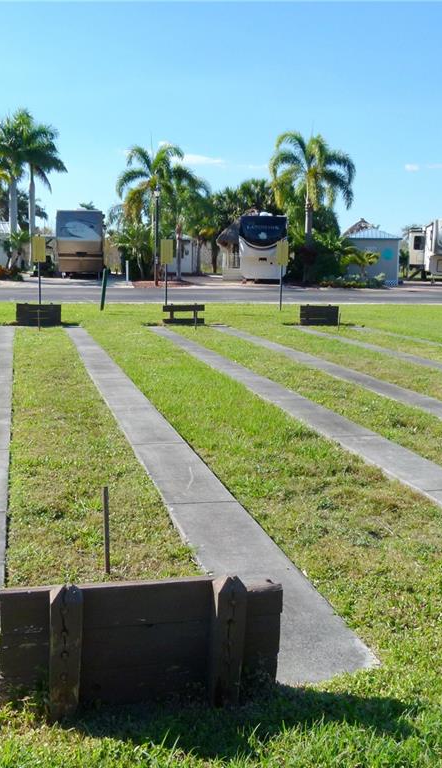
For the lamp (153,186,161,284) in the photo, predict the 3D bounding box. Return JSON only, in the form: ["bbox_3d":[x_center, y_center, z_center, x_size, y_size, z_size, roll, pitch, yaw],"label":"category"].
[{"bbox_3d":[-3.017,-6.998,36.620,0.380,4.679,0.380,-1,10,-15],"label":"lamp"}]

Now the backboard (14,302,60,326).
[{"bbox_3d":[-3.746,-1.437,15.808,0.940,0.490,0.130,-1,10,-15],"label":"backboard"}]

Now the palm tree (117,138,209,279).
[{"bbox_3d":[-3.153,-9.062,40.700,4.800,7.100,4.500,1,10,0],"label":"palm tree"}]

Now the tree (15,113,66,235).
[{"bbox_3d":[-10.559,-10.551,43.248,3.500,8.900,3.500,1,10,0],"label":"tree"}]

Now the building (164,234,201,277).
[{"bbox_3d":[-2.757,-9.790,58.087,2.700,2.800,2.800,1,10,0],"label":"building"}]

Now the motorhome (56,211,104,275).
[{"bbox_3d":[-9.007,-8.980,49.647,2.700,3.900,11.000,-1,10,-9],"label":"motorhome"}]

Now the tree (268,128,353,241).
[{"bbox_3d":[4.783,-9.183,40.523,4.400,7.700,4.400,1,10,0],"label":"tree"}]

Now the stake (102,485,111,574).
[{"bbox_3d":[-0.534,0.688,3.616,0.027,0.410,0.027,-1,0,-15],"label":"stake"}]

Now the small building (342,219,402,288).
[{"bbox_3d":[7.930,-6.599,39.647,2.750,3.000,2.900,2,10,5],"label":"small building"}]

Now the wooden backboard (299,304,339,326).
[{"bbox_3d":[2.237,-1.592,17.577,0.940,0.490,0.130,-1,10,-15],"label":"wooden backboard"}]

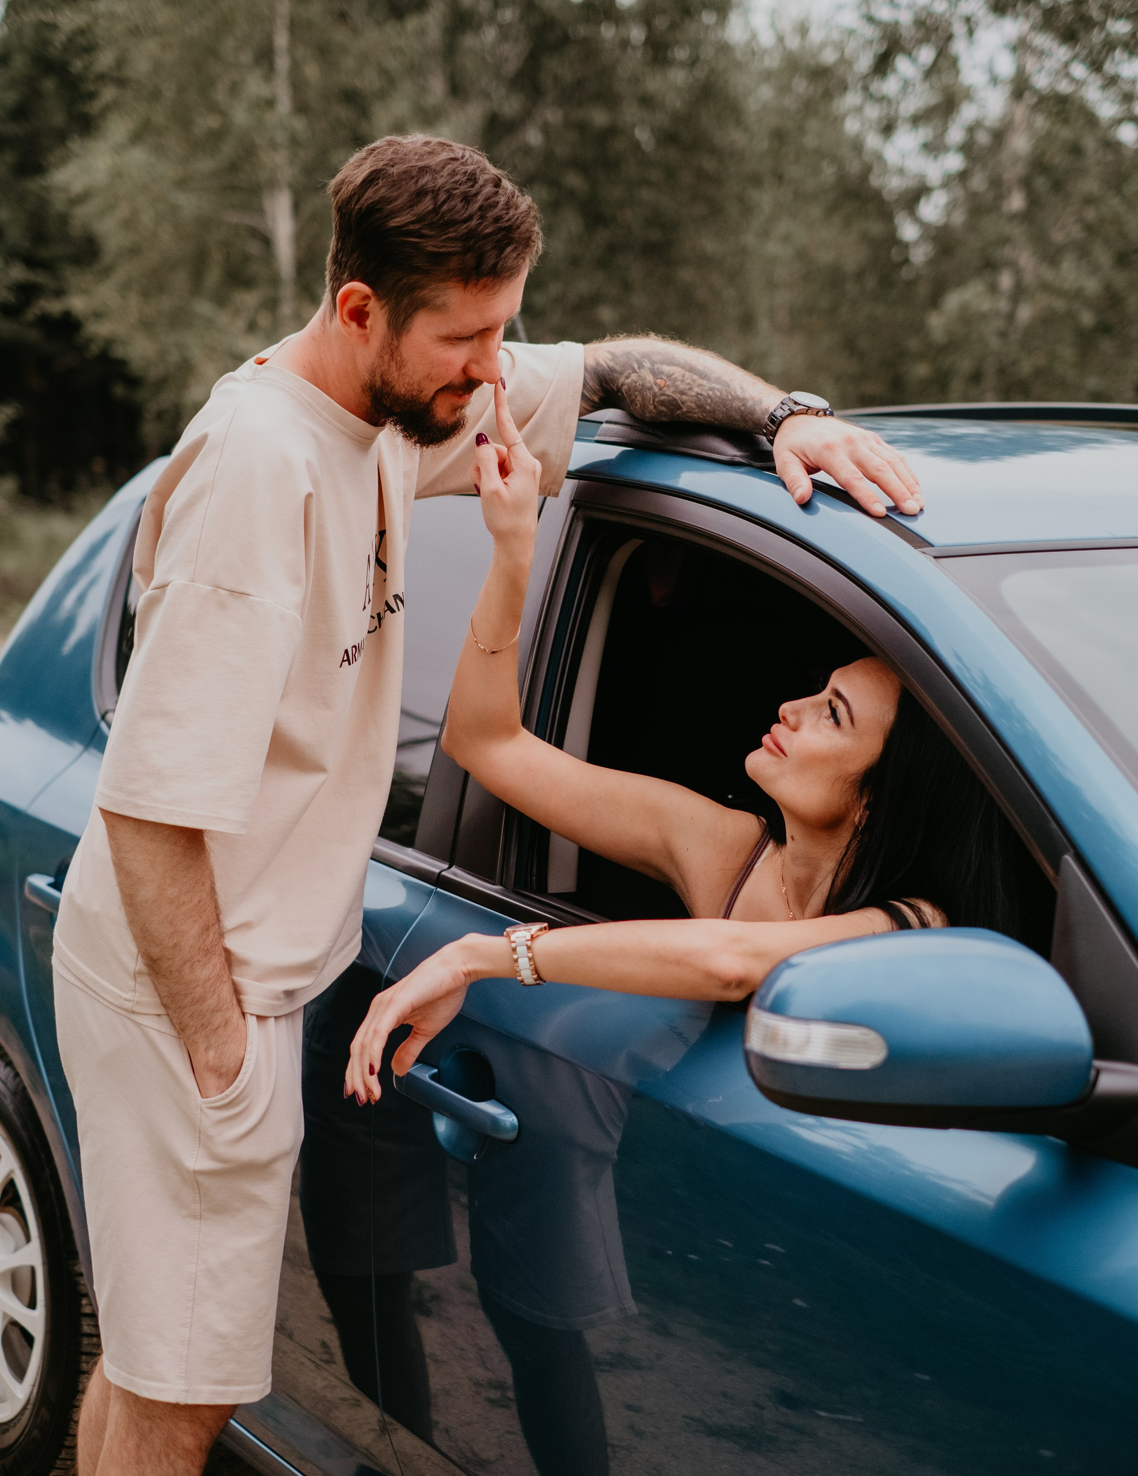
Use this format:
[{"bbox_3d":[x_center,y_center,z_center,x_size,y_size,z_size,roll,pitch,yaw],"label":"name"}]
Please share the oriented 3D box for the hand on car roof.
[{"bbox_3d":[0.258,-0.257,2.335,0.110,0.070,0.175,-6,32,-34],"label":"hand on car roof"}]

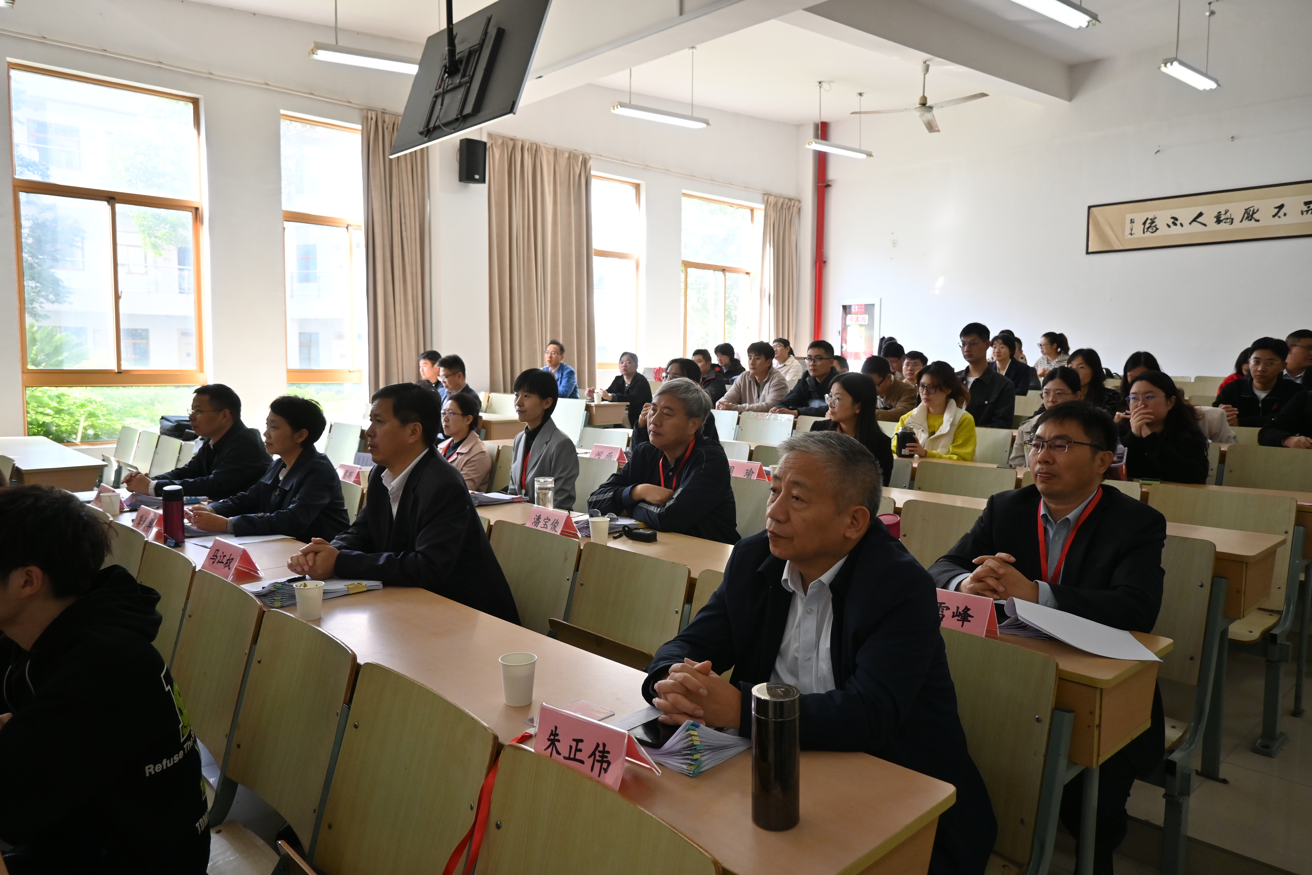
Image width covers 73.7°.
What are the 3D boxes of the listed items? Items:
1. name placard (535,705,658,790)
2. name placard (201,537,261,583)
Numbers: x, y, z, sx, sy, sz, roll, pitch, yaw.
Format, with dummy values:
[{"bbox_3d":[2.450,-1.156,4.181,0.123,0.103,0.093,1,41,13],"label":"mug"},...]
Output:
[{"bbox_3d":[-0.110,0.485,1.391,0.200,0.090,0.102,4,6,38],"label":"name placard"},{"bbox_3d":[-1.263,0.360,2.602,0.205,0.091,0.093,5,7,43],"label":"name placard"}]

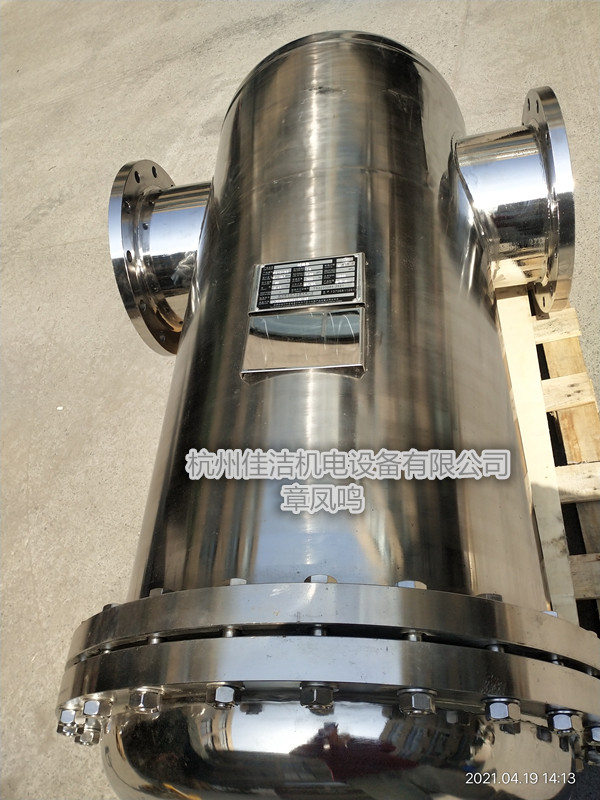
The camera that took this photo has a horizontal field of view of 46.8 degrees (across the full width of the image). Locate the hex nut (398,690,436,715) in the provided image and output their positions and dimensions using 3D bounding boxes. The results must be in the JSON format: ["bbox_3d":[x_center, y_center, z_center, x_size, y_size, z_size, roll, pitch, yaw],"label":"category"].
[{"bbox_3d":[0.110,0.284,0.650,0.035,0.031,0.020,3,55,0],"label":"hex nut"}]

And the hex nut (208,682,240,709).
[{"bbox_3d":[-0.074,0.285,0.668,0.035,0.031,0.020,6,55,-4],"label":"hex nut"}]

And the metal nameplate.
[{"bbox_3d":[0.011,-0.168,1.014,0.168,0.009,0.100,-3,55,14],"label":"metal nameplate"}]

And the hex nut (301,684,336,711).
[{"bbox_3d":[0.016,0.279,0.649,0.031,0.035,0.020,2,55,2],"label":"hex nut"}]

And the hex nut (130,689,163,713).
[{"bbox_3d":[-0.157,0.306,0.705,0.031,0.035,0.020,9,55,-9],"label":"hex nut"}]

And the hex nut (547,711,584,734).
[{"bbox_3d":[0.272,0.332,0.711,0.035,0.031,0.020,-17,50,26],"label":"hex nut"}]

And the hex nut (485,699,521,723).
[{"bbox_3d":[0.196,0.302,0.672,0.035,0.031,0.020,-14,52,23],"label":"hex nut"}]

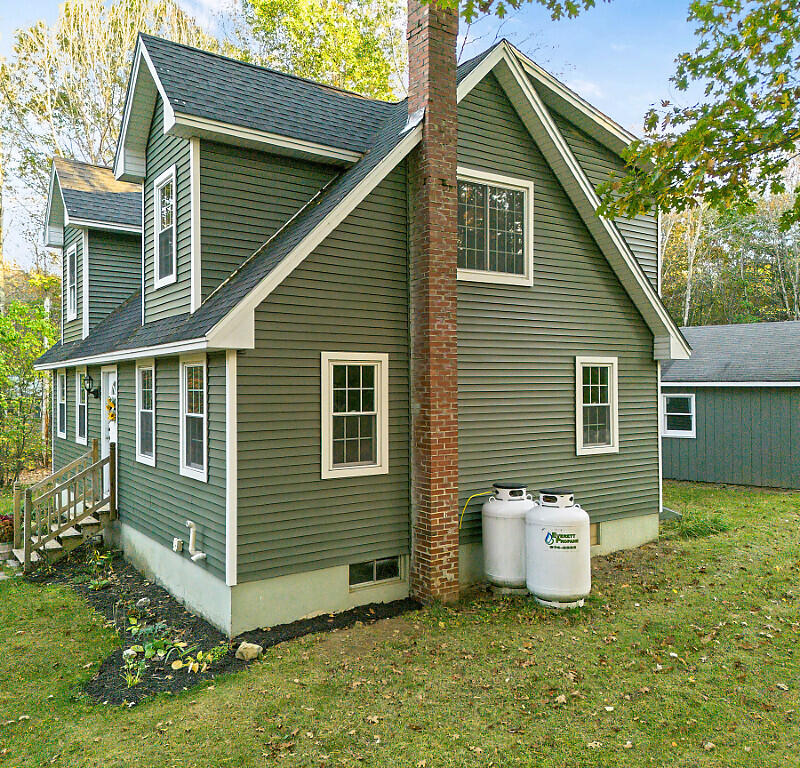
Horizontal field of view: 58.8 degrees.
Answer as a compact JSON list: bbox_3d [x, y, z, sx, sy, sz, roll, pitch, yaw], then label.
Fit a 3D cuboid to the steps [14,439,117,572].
[{"bbox_3d":[-5.280,1.840,11.200,1.400,1.830,1.270,0,0,-35],"label":"steps"}]

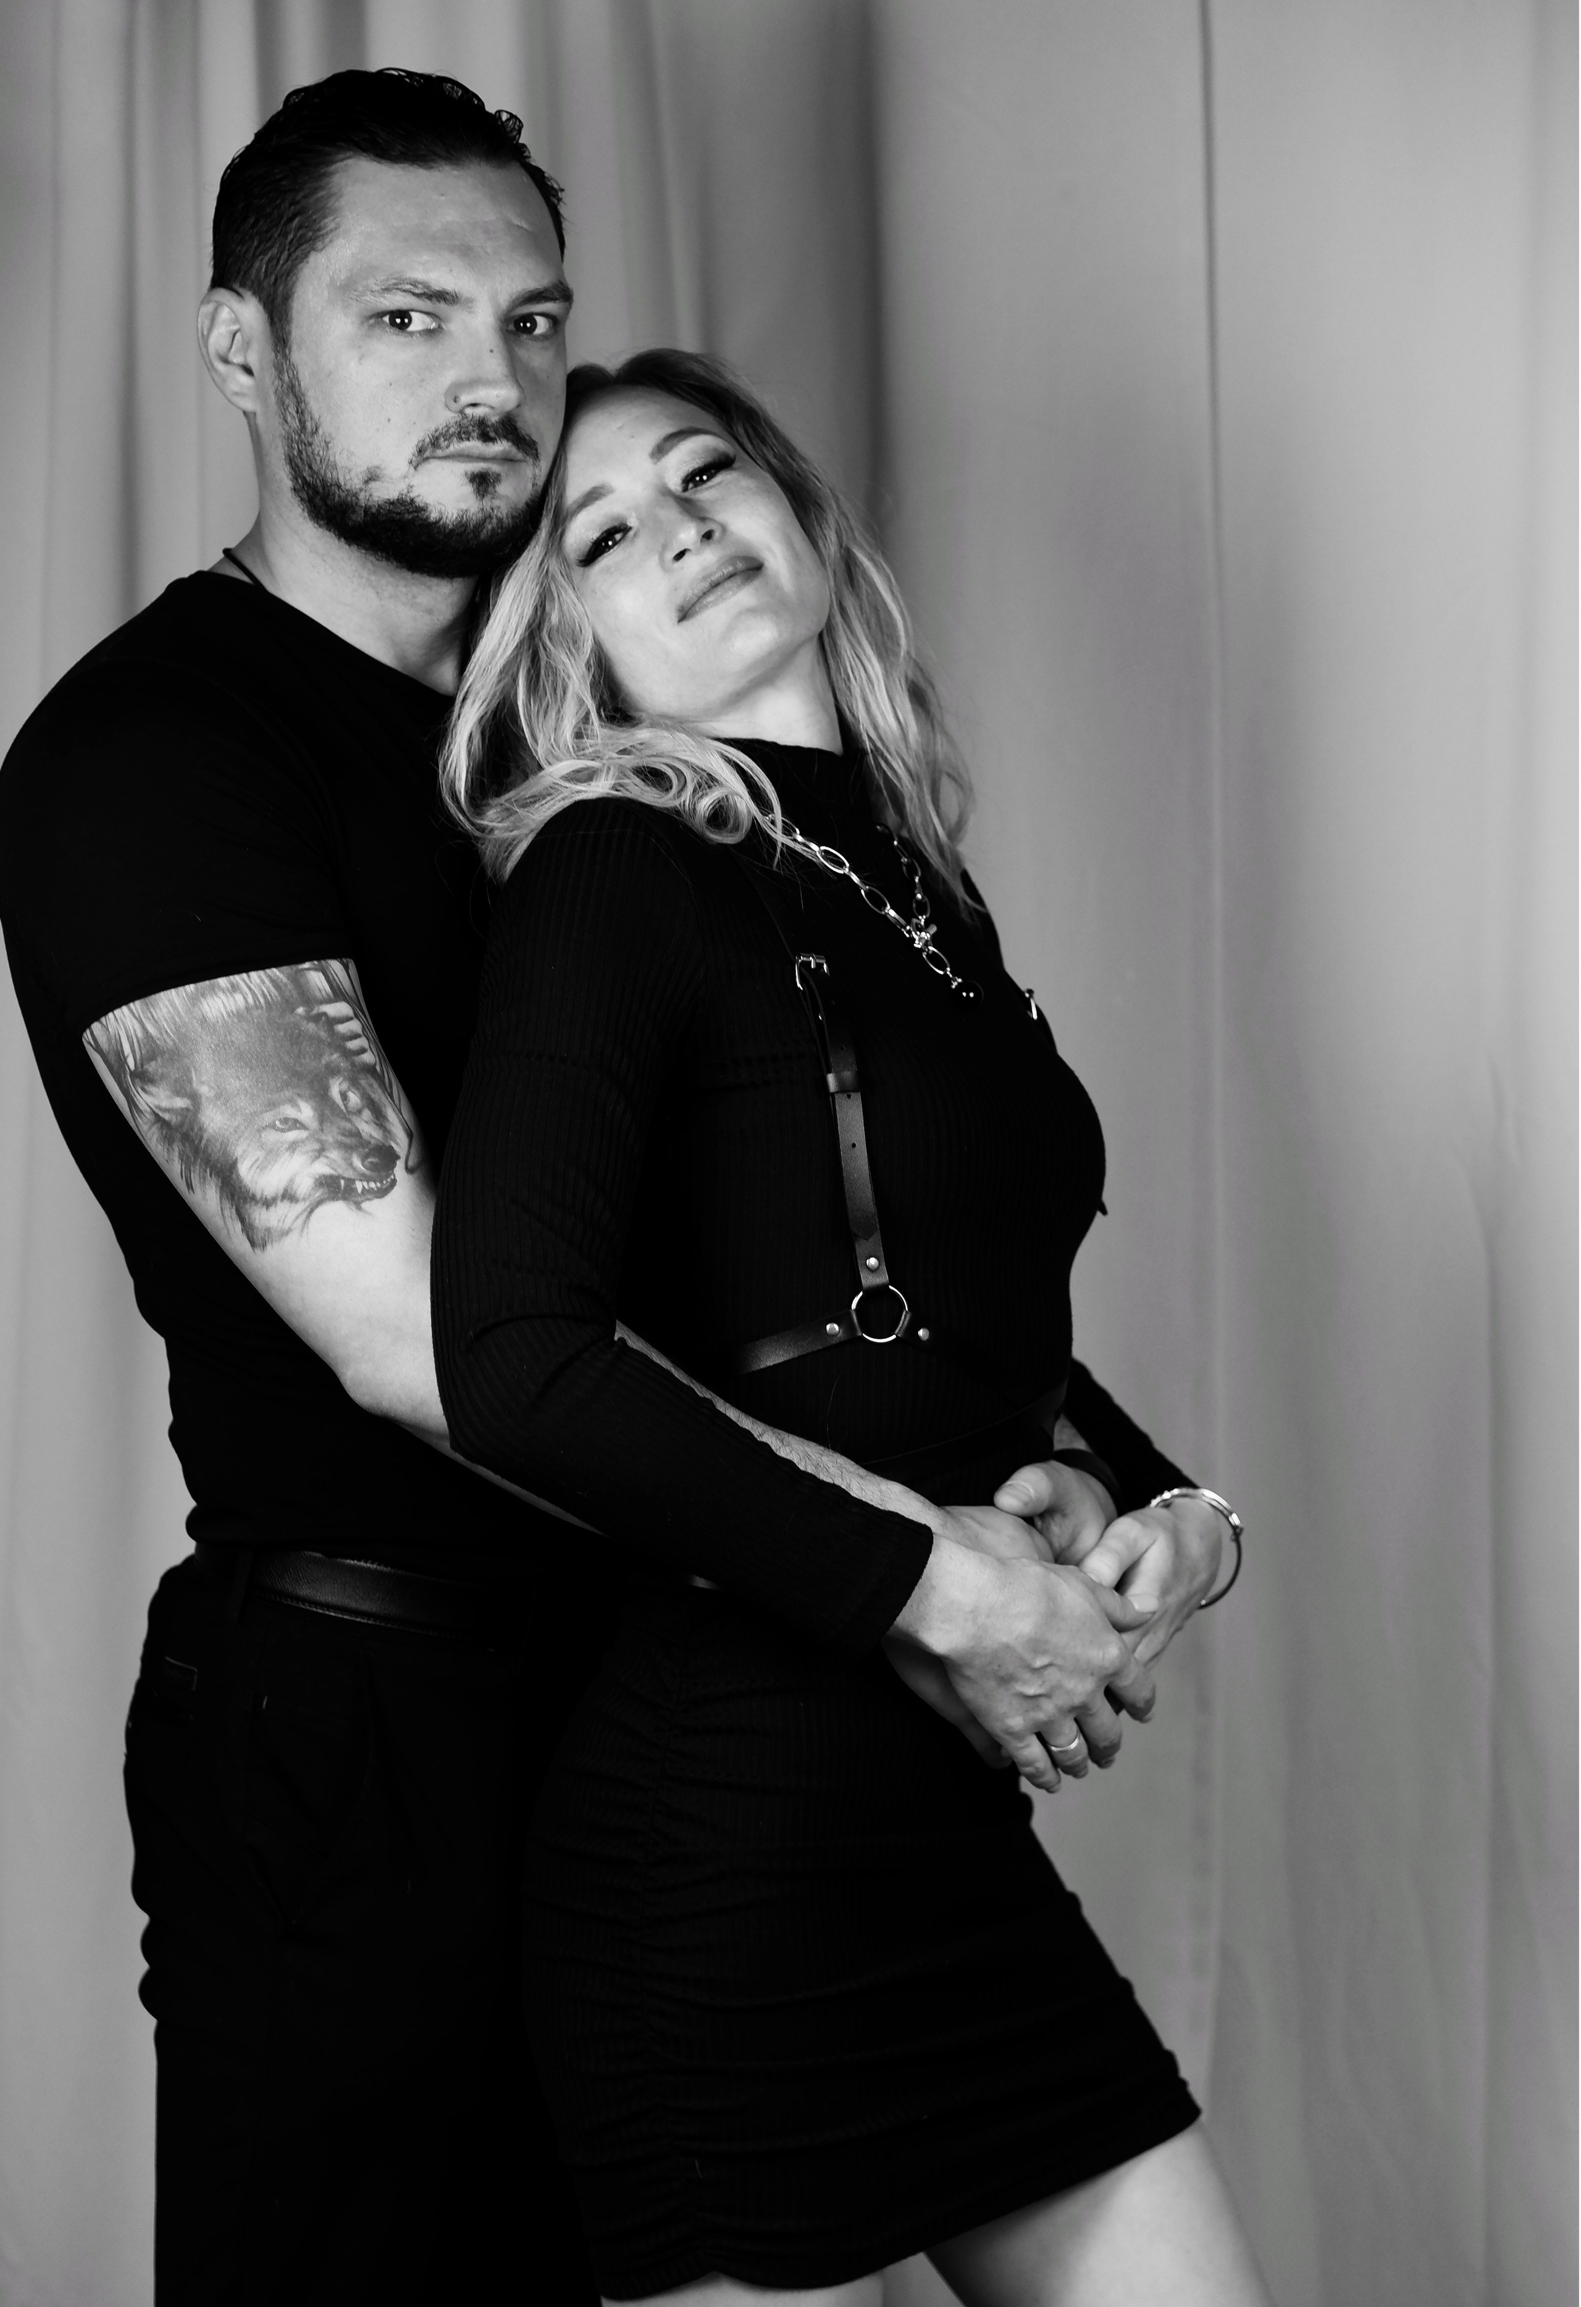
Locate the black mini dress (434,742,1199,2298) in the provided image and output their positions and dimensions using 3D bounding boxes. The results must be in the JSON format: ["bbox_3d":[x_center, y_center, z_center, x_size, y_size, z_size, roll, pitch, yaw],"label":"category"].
[{"bbox_3d":[0.009,0.175,2.640,0.330,0.745,0.410,0,0,34],"label":"black mini dress"}]

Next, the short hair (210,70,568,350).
[{"bbox_3d":[-0.197,-0.448,2.670,0.170,0.160,0.200,-2,0,-30],"label":"short hair"}]

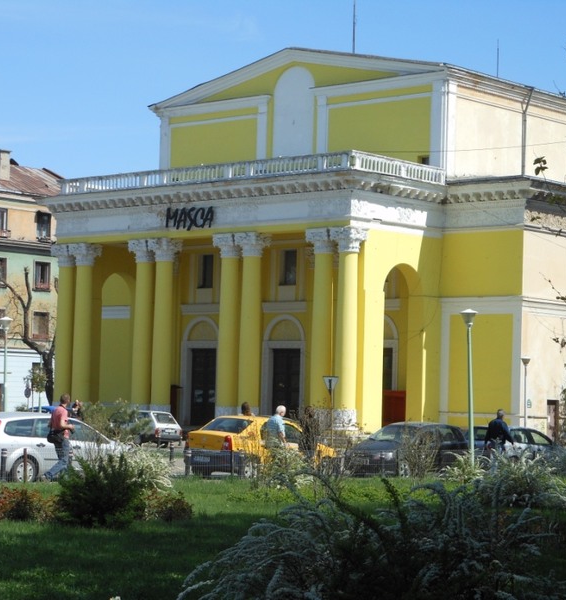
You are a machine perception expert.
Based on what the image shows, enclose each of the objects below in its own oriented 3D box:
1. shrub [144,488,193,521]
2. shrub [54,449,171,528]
[{"bbox_3d":[-1.623,2.896,25.113,0.660,0.440,0.600,2,-3,0],"label":"shrub"},{"bbox_3d":[-2.265,2.478,23.331,1.450,1.020,1.250,2,-3,0],"label":"shrub"}]

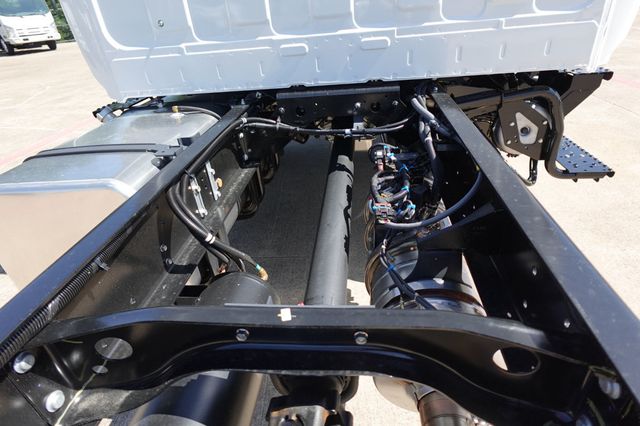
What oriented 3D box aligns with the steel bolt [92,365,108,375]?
[{"bbox_3d":[-0.397,0.283,0.643,0.024,0.024,0.010,-1,31,8],"label":"steel bolt"}]

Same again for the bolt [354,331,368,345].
[{"bbox_3d":[0.061,0.184,0.522,0.019,0.019,0.011,-1,31,8],"label":"bolt"}]

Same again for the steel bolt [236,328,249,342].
[{"bbox_3d":[-0.119,0.189,0.548,0.019,0.019,0.011,-1,31,8],"label":"steel bolt"}]

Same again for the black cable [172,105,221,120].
[{"bbox_3d":[-0.530,-0.431,1.531,0.205,0.058,0.050,-1,31,8],"label":"black cable"}]

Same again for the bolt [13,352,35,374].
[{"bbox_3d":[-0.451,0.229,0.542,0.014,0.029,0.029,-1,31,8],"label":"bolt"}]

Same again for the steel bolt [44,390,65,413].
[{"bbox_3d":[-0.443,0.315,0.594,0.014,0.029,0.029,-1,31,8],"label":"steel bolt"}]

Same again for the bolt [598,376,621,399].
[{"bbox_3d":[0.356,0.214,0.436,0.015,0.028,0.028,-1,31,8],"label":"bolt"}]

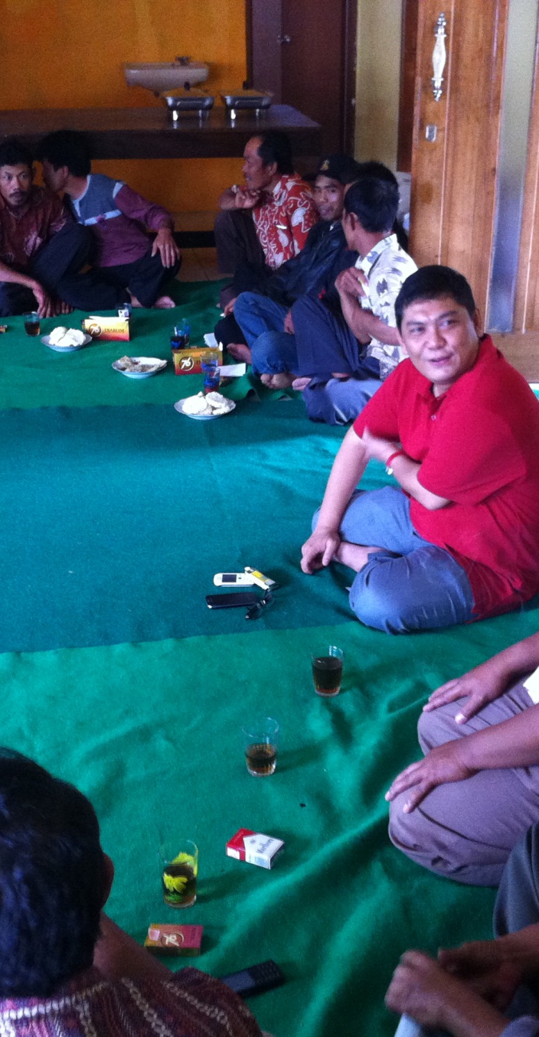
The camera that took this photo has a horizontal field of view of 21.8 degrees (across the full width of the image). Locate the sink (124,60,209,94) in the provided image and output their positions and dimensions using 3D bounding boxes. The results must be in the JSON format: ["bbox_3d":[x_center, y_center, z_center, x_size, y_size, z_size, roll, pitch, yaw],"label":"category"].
[{"bbox_3d":[-0.529,-2.231,7.103,0.430,0.145,0.350,-2,22,-5],"label":"sink"}]

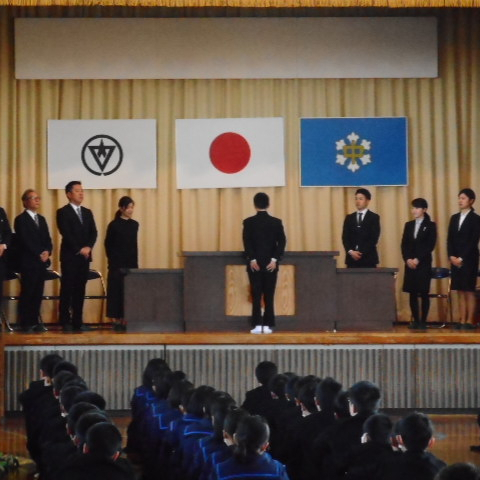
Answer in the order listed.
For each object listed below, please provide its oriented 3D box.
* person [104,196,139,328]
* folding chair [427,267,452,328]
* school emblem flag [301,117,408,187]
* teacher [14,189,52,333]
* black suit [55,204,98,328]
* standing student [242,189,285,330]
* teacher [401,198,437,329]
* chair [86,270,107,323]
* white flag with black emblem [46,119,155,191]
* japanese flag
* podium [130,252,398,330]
[{"bbox_3d":[-1.389,0.280,33.300,0.450,1.580,0.310,0,0,-42],"label":"person"},{"bbox_3d":[2.295,0.701,33.900,0.450,0.750,0.460,0,0,14],"label":"folding chair"},{"bbox_3d":[1.447,-1.113,35.800,1.355,0.880,0.030,0,0,0],"label":"school emblem flag"},{"bbox_3d":[-2.424,0.245,33.200,0.510,1.680,0.340,0,0,-42],"label":"teacher"},{"bbox_3d":[-1.913,0.314,33.200,0.520,1.490,0.330,0,0,-38],"label":"black suit"},{"bbox_3d":[0.287,0.271,33.100,0.500,1.653,0.320,0,0,0],"label":"standing student"},{"bbox_3d":[2.102,0.283,33.400,0.460,1.550,0.300,0,0,28],"label":"teacher"},{"bbox_3d":[-1.768,0.711,33.800,0.450,0.750,0.460,0,0,-25],"label":"chair"},{"bbox_3d":[-1.735,-1.085,35.700,1.360,0.880,0.030,0,0,0],"label":"white flag with black emblem"},{"bbox_3d":[-0.115,-1.101,36.000,1.370,0.891,0.040,0,0,0],"label":"japanese flag"},{"bbox_3d":[0.241,0.626,34.200,3.320,0.962,0.700,0,0,0],"label":"podium"}]

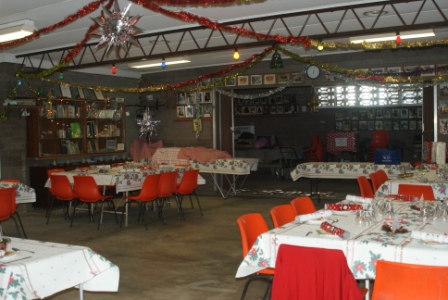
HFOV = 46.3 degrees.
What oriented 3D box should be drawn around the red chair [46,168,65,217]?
[{"bbox_3d":[-2.729,0.745,9.035,0.520,0.790,0.500,0,3,29],"label":"red chair"}]

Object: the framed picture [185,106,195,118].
[{"bbox_3d":[-0.781,-0.858,11.935,0.234,0.277,0.030,0,2,31],"label":"framed picture"}]

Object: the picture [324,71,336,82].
[{"bbox_3d":[2.079,-1.431,10.221,0.228,0.204,0.030,0,2,31],"label":"picture"}]

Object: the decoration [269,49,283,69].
[{"bbox_3d":[0.665,-1.139,6.550,0.150,0.235,0.120,1,3,29],"label":"decoration"}]

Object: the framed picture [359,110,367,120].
[{"bbox_3d":[3.790,-0.961,14.289,0.190,0.250,0.025,0,3,27],"label":"framed picture"}]

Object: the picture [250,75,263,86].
[{"bbox_3d":[0.645,-1.371,10.290,0.250,0.210,0.025,1,4,25],"label":"picture"}]

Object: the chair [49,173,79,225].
[{"bbox_3d":[-2.319,0.737,7.885,0.500,0.750,0.520,1,3,29],"label":"chair"}]

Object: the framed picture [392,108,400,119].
[{"bbox_3d":[4.628,-0.969,14.051,0.201,0.263,0.030,0,2,31],"label":"framed picture"}]

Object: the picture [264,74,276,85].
[{"bbox_3d":[0.900,-1.370,10.168,0.250,0.205,0.025,1,4,25],"label":"picture"}]

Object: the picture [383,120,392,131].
[{"bbox_3d":[4.128,-0.611,13.207,0.189,0.237,0.025,1,3,29],"label":"picture"}]

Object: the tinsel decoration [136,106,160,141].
[{"bbox_3d":[-1.587,-0.568,11.000,0.515,0.694,0.300,0,2,31],"label":"tinsel decoration"}]

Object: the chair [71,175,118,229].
[{"bbox_3d":[-1.890,0.742,7.652,0.500,0.750,0.520,1,3,29],"label":"chair"}]

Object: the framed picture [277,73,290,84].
[{"bbox_3d":[1.147,-1.369,10.050,0.255,0.215,0.025,1,4,25],"label":"framed picture"}]

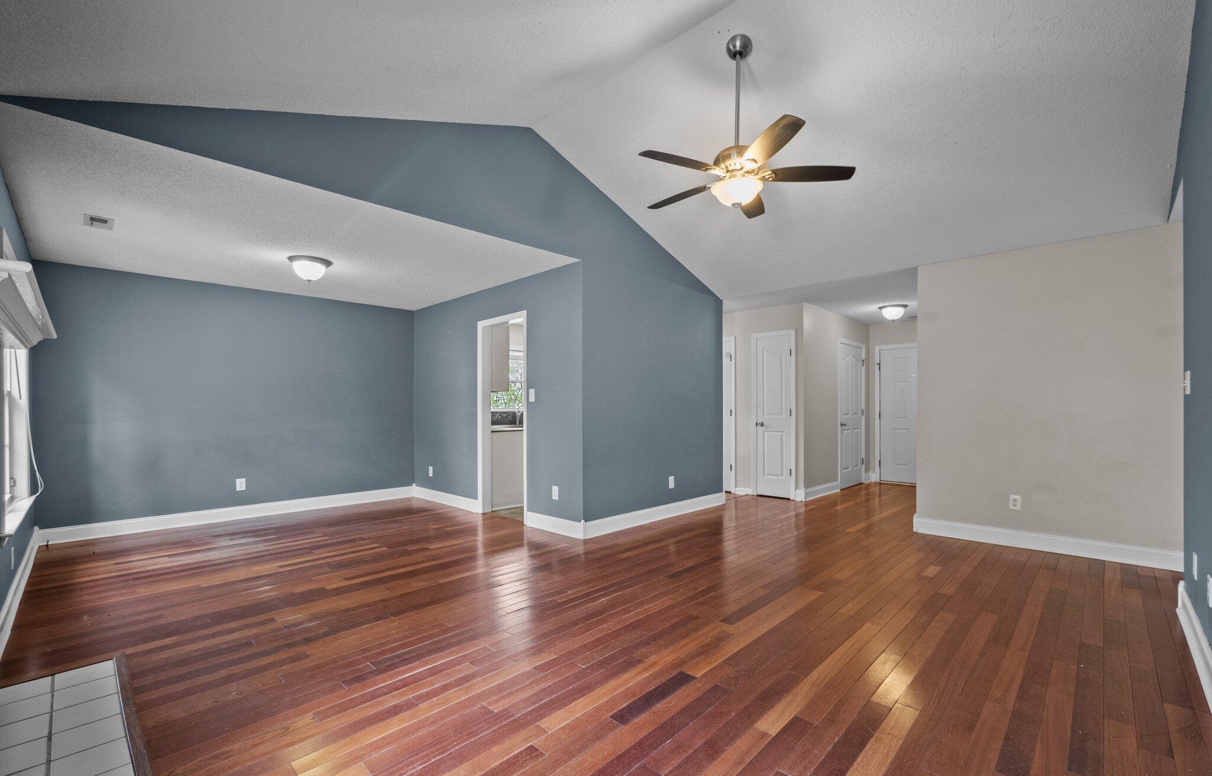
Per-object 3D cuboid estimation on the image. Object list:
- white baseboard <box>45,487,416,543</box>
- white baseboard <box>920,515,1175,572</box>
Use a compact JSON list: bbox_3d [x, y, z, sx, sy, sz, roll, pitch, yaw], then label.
[{"bbox_3d":[-3.674,1.318,5.293,3.226,0.137,0.025,2,-3,-44],"label":"white baseboard"},{"bbox_3d":[3.415,1.227,3.938,1.601,0.137,0.025,-3,-3,44],"label":"white baseboard"}]

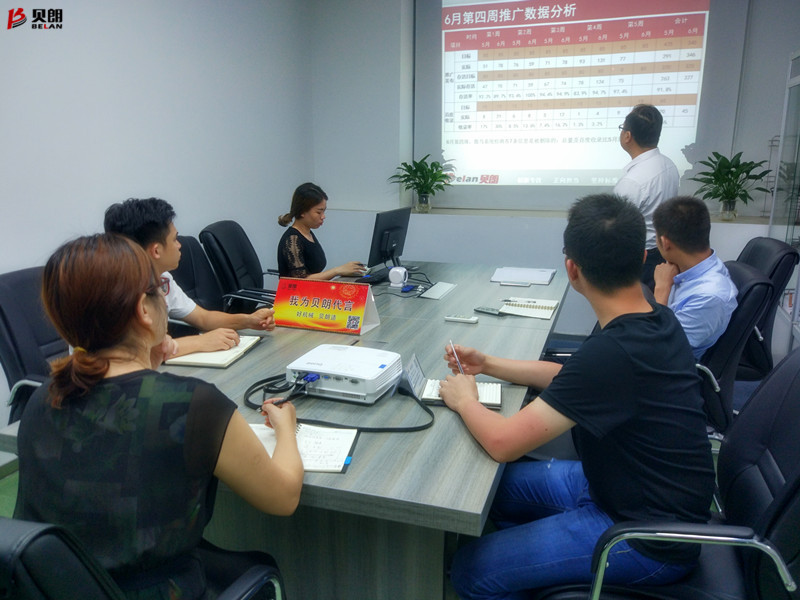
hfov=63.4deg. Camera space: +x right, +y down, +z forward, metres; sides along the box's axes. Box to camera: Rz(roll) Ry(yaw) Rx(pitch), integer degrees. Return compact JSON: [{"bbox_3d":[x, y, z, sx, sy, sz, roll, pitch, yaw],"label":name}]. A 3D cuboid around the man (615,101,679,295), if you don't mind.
[{"bbox_3d":[1.227,-0.138,3.316,0.340,1.666,0.480,12,17,41],"label":"man"}]

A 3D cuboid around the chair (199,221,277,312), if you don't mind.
[{"bbox_3d":[-0.571,0.183,3.222,0.650,1.070,0.600,3,13,11],"label":"chair"}]

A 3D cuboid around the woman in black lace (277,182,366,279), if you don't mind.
[{"bbox_3d":[-0.317,-0.002,3.580,0.640,1.270,0.460,3,13,14],"label":"woman in black lace"}]

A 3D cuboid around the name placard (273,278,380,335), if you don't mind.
[{"bbox_3d":[-0.299,0.013,2.607,0.387,0.179,0.173,5,14,19],"label":"name placard"}]

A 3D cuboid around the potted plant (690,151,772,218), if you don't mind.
[{"bbox_3d":[2.552,-0.893,4.994,0.616,0.540,0.597,4,14,18],"label":"potted plant"}]

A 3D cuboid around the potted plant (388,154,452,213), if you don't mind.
[{"bbox_3d":[0.177,-1.014,5.574,0.524,0.500,0.507,0,13,0],"label":"potted plant"}]

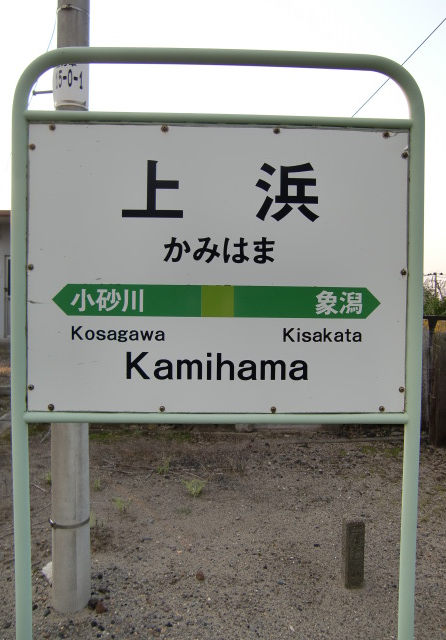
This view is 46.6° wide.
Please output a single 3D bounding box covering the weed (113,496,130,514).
[{"bbox_3d":[-0.734,1.338,3.756,0.130,0.125,0.120,0,2,0],"label":"weed"}]

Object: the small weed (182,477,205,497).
[{"bbox_3d":[-0.231,1.331,4.098,0.190,0.125,0.170,0,2,0],"label":"small weed"}]

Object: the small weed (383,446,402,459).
[{"bbox_3d":[1.723,1.332,5.260,0.180,0.080,0.160,0,2,0],"label":"small weed"}]

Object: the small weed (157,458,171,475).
[{"bbox_3d":[-0.522,1.308,4.623,0.125,0.135,0.115,0,2,0],"label":"small weed"}]

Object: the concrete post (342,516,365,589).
[{"bbox_3d":[0.709,1.267,2.819,0.097,0.345,0.097,0,2,2],"label":"concrete post"}]

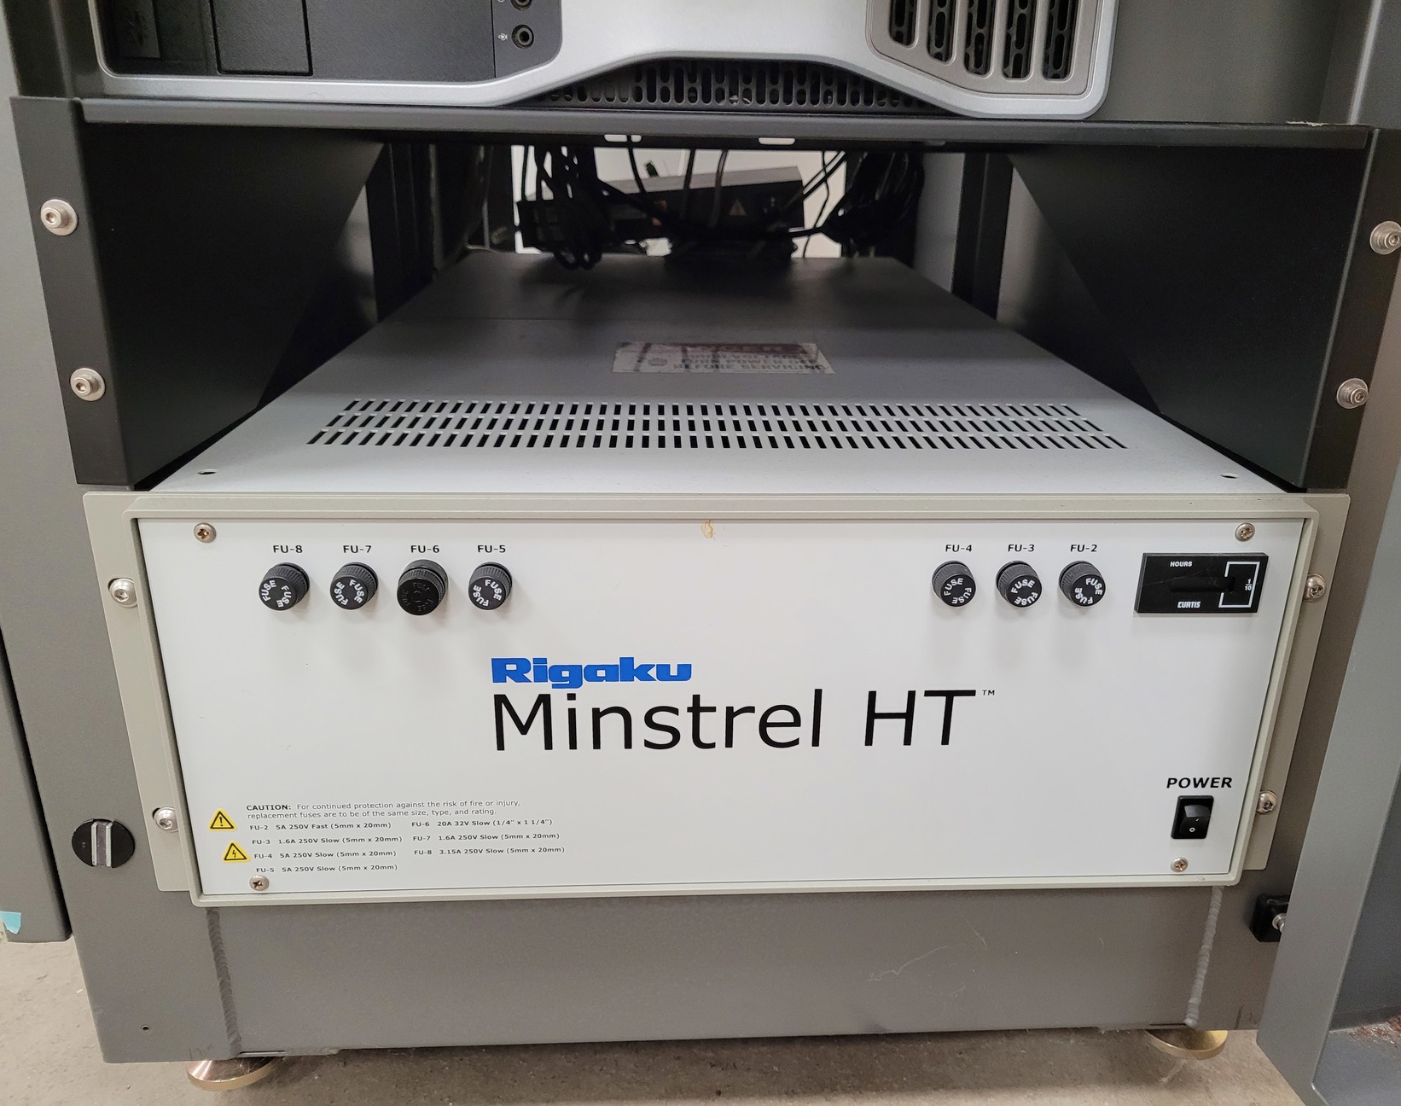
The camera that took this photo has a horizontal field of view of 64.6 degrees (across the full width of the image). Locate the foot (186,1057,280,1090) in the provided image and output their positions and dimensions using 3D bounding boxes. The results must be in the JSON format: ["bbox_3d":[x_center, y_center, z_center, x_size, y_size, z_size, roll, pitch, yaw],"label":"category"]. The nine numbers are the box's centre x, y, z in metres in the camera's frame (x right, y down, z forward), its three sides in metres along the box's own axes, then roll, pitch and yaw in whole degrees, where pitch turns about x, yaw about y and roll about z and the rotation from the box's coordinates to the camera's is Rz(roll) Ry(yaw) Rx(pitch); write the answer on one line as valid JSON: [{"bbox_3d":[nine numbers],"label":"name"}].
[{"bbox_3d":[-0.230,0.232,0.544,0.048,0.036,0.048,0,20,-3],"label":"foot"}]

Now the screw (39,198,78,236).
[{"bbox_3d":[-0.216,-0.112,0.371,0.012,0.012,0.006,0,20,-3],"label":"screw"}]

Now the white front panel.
[{"bbox_3d":[0.013,0.062,0.446,0.440,0.167,0.005,0,20,-3],"label":"white front panel"}]

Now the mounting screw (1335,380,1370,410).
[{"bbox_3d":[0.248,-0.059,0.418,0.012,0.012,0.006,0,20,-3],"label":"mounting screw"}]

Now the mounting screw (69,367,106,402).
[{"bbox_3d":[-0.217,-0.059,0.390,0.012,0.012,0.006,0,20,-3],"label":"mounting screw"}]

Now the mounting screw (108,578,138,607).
[{"bbox_3d":[-0.218,0.016,0.420,0.011,0.011,0.004,0,20,-3],"label":"mounting screw"}]

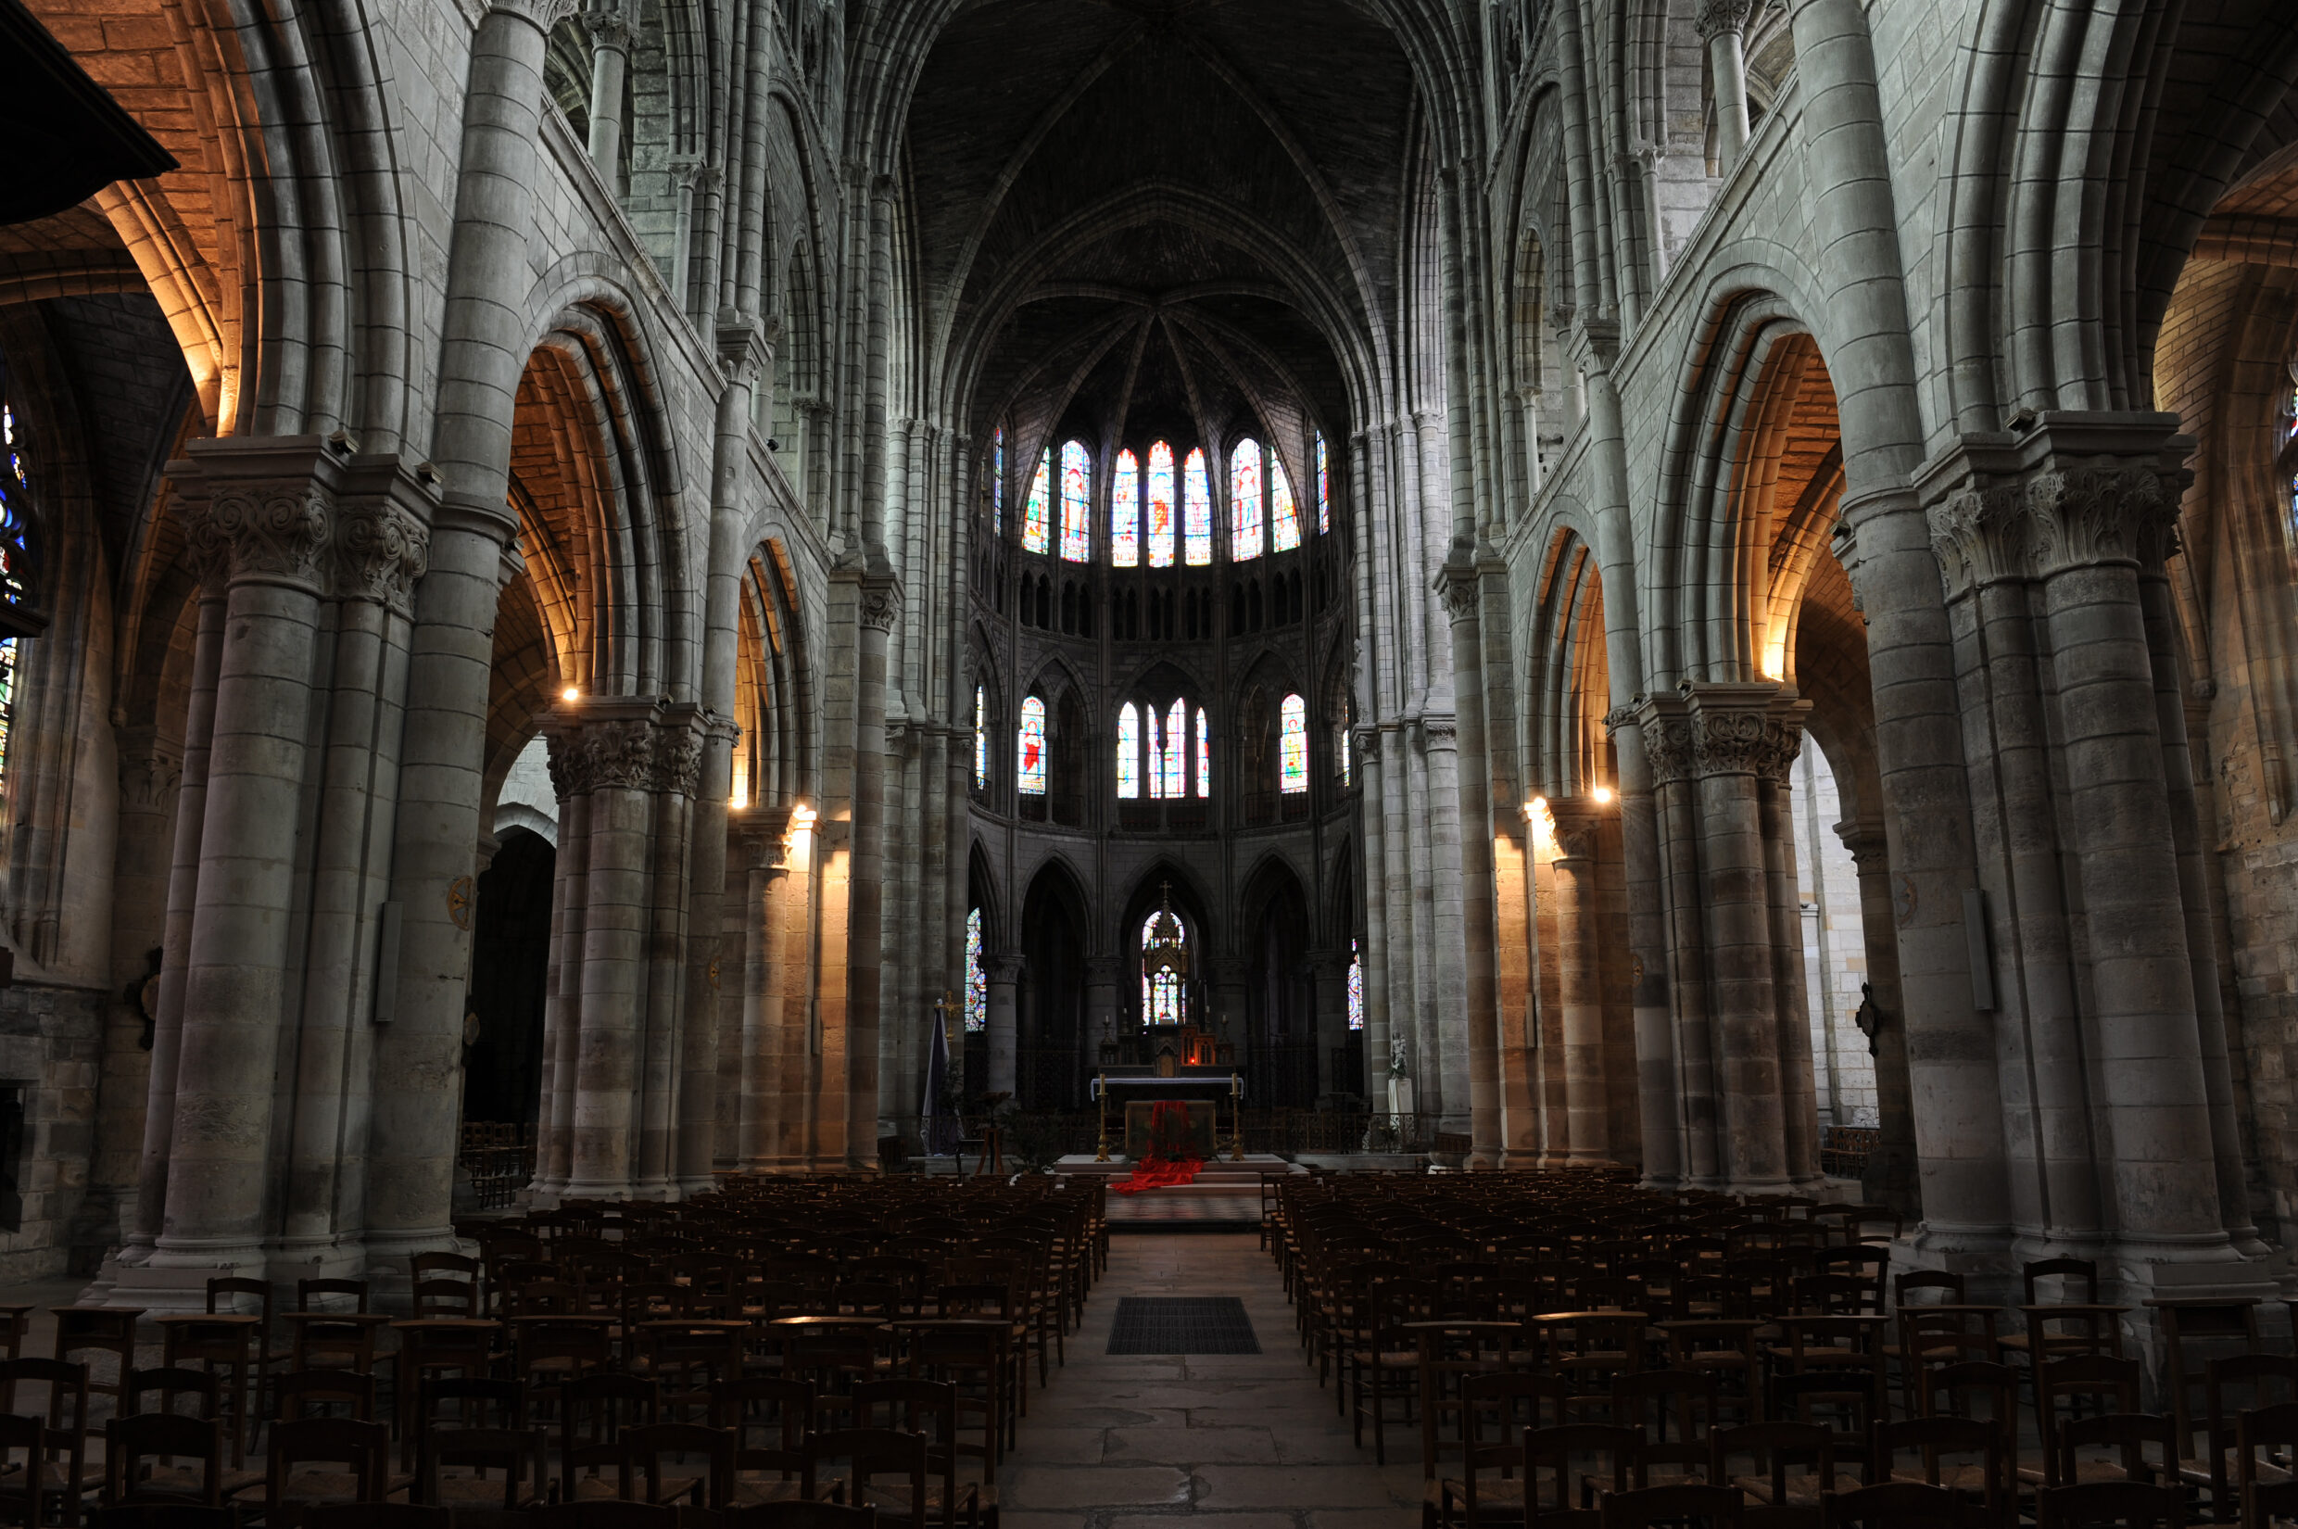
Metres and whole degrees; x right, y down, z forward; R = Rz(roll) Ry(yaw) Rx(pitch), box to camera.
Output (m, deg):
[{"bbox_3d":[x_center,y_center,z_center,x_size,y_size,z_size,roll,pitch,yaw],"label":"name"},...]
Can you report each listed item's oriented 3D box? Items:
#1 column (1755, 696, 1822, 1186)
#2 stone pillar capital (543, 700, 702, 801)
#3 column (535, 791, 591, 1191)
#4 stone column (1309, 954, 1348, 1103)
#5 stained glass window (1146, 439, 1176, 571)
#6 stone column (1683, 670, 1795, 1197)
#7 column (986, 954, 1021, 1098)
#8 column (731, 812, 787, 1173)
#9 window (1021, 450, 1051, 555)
[{"bbox_3d":[6.540,1.736,15.796,0.380,5.050,0.380,-1,-12,1],"label":"column"},{"bbox_3d":[-5.765,-0.121,17.091,1.600,1.000,1.300,0,-12,1],"label":"stone pillar capital"},{"bbox_3d":[-5.976,2.268,15.790,0.320,4.200,0.320,-1,-12,1],"label":"column"},{"bbox_3d":[4.932,7.294,41.753,1.050,4.245,1.050,0,-11,0],"label":"stone column"},{"bbox_3d":[0.330,-7.364,43.364,0.820,3.860,0.200,-1,-12,1],"label":"stained glass window"},{"bbox_3d":[6.232,1.794,16.289,0.820,5.250,0.820,0,-12,1],"label":"stone column"},{"bbox_3d":[-3.948,7.308,41.831,1.050,4.253,1.050,0,-11,0],"label":"column"},{"bbox_3d":[-5.724,3.323,22.901,0.740,5.300,0.740,0,-12,1],"label":"column"},{"bbox_3d":[-3.323,-8.080,45.382,0.970,3.800,0.250,8,-15,-34],"label":"window"}]

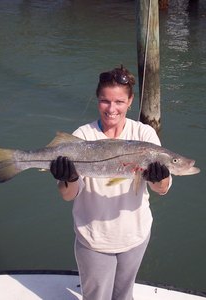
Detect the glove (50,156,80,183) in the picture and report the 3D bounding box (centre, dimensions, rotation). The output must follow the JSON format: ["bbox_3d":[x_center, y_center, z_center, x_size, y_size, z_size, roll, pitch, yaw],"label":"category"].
[{"bbox_3d":[-0.142,0.072,2.300,0.105,0.090,0.100,0,22,0],"label":"glove"}]

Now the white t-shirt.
[{"bbox_3d":[0.057,0.151,2.740,0.420,0.600,0.300,1,22,3],"label":"white t-shirt"}]

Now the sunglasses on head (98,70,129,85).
[{"bbox_3d":[0.059,-0.296,2.609,0.140,0.050,0.130,5,2,11],"label":"sunglasses on head"}]

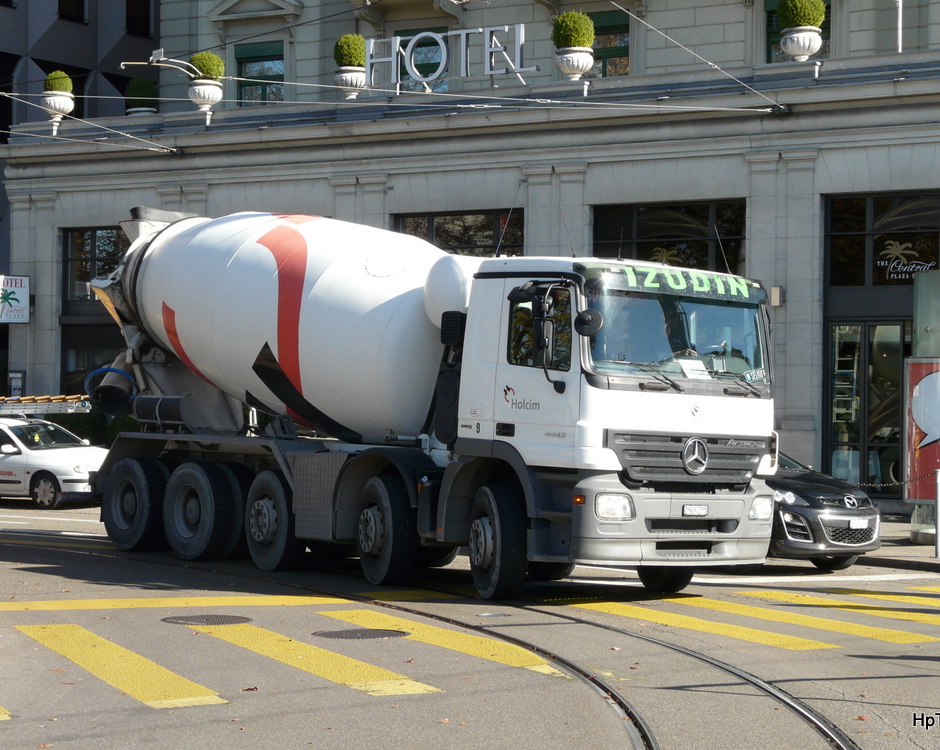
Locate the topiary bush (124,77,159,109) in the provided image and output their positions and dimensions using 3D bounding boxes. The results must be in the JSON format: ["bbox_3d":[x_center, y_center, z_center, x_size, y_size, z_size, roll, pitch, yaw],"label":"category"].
[{"bbox_3d":[-6.246,-5.372,39.000,0.640,0.600,0.640,0,0,0],"label":"topiary bush"}]

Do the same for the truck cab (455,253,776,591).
[{"bbox_3d":[1.440,0.560,19.800,2.500,3.120,2.150,3,-1,-40],"label":"truck cab"}]

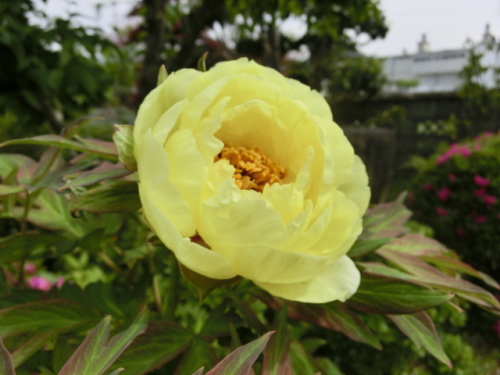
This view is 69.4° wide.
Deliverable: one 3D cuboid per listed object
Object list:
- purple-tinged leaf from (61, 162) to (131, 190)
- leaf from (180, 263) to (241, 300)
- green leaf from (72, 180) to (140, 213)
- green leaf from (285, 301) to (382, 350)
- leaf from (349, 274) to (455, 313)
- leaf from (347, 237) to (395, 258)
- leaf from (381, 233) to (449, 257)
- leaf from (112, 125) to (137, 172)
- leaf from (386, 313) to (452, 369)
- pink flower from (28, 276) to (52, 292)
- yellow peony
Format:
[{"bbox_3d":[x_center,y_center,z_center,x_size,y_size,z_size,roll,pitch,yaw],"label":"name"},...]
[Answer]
[{"bbox_3d":[-0.138,-0.008,0.325,0.065,0.012,0.024,-13,39,0],"label":"purple-tinged leaf"},{"bbox_3d":[-0.030,0.069,0.263,0.042,0.013,0.024,12,51,7],"label":"leaf"},{"bbox_3d":[-0.120,0.011,0.305,0.065,0.030,0.013,-10,-36,0],"label":"green leaf"},{"bbox_3d":[0.062,0.105,0.273,0.083,0.013,0.031,25,51,-3],"label":"green leaf"},{"bbox_3d":[0.114,0.080,0.275,0.089,0.013,0.037,3,49,-6],"label":"leaf"},{"bbox_3d":[0.098,0.050,0.300,0.051,0.011,0.025,-15,51,-11],"label":"leaf"},{"bbox_3d":[0.149,0.054,0.325,0.073,0.012,0.030,3,37,-16],"label":"leaf"},{"bbox_3d":[-0.097,-0.030,0.285,0.026,0.038,0.018,-17,0,16],"label":"leaf"},{"bbox_3d":[0.141,0.125,0.295,0.030,0.063,0.012,-47,0,-32],"label":"leaf"},{"bbox_3d":[-0.406,0.188,0.700,0.045,0.034,0.030,0,-24,0],"label":"pink flower"},{"bbox_3d":[0.001,-0.004,0.260,0.162,0.160,0.115,-1,-30,-9],"label":"yellow peony"}]

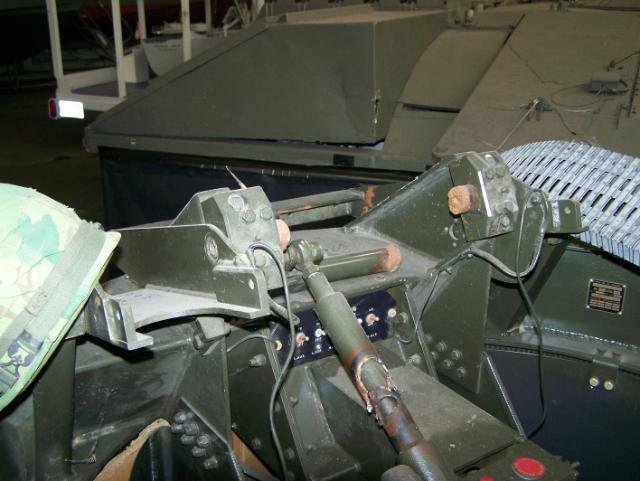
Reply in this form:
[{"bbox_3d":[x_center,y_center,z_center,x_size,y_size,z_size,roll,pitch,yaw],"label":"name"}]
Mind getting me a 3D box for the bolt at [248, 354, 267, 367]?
[{"bbox_3d":[-0.113,0.219,1.280,0.026,0.020,0.020,-11,23,-31],"label":"bolt"}]

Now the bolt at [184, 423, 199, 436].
[{"bbox_3d":[-0.188,0.277,1.030,0.016,0.018,0.018,-12,21,-32],"label":"bolt"}]

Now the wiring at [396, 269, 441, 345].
[{"bbox_3d":[0.157,0.105,1.120,0.040,0.145,0.085,-12,21,-32],"label":"wiring"}]

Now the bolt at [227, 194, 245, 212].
[{"bbox_3d":[-0.131,-0.057,1.090,0.025,0.025,0.012,-11,-12,-31],"label":"bolt"}]

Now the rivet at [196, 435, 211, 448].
[{"bbox_3d":[-0.199,0.342,1.200,0.017,0.021,0.021,-11,23,-31],"label":"rivet"}]

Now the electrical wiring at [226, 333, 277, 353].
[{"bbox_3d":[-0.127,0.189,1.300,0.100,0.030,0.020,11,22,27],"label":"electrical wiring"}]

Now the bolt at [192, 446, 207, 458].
[{"bbox_3d":[-0.209,0.367,1.220,0.018,0.019,0.019,-11,23,-31],"label":"bolt"}]

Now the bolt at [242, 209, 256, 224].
[{"bbox_3d":[-0.109,-0.037,1.090,0.019,0.019,0.011,-11,-12,-31],"label":"bolt"}]

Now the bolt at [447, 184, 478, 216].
[{"bbox_3d":[0.200,-0.056,0.985,0.026,0.039,0.039,-12,21,-32],"label":"bolt"}]

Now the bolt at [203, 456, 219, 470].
[{"bbox_3d":[-0.156,0.317,1.000,0.016,0.017,0.017,-12,21,-32],"label":"bolt"}]

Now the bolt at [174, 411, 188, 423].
[{"bbox_3d":[-0.248,0.316,1.260,0.017,0.019,0.019,-11,23,-31],"label":"bolt"}]

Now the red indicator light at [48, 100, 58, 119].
[{"bbox_3d":[-2.464,-1.218,6.500,0.125,0.180,0.060,10,21,28],"label":"red indicator light"}]

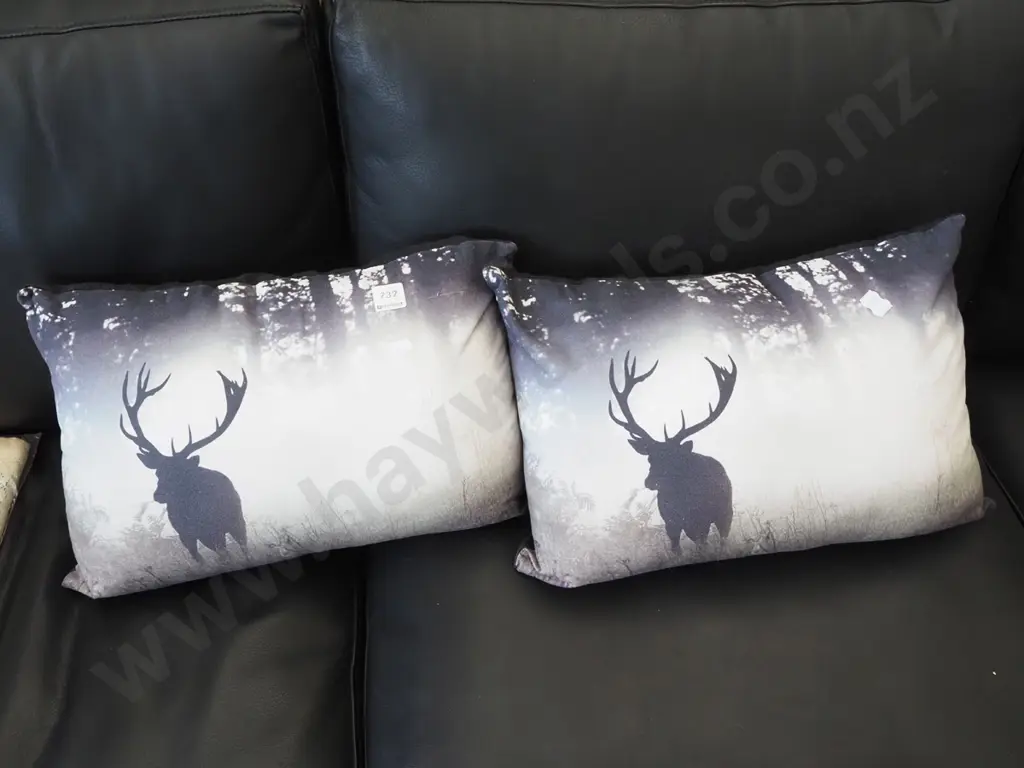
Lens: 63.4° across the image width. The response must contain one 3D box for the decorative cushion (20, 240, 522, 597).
[{"bbox_3d":[-0.219,0.030,0.860,0.485,0.300,0.130,-7,14,-11],"label":"decorative cushion"}]

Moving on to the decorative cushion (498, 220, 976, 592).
[{"bbox_3d":[0.237,0.013,0.828,0.485,0.305,0.130,-7,8,-6],"label":"decorative cushion"}]

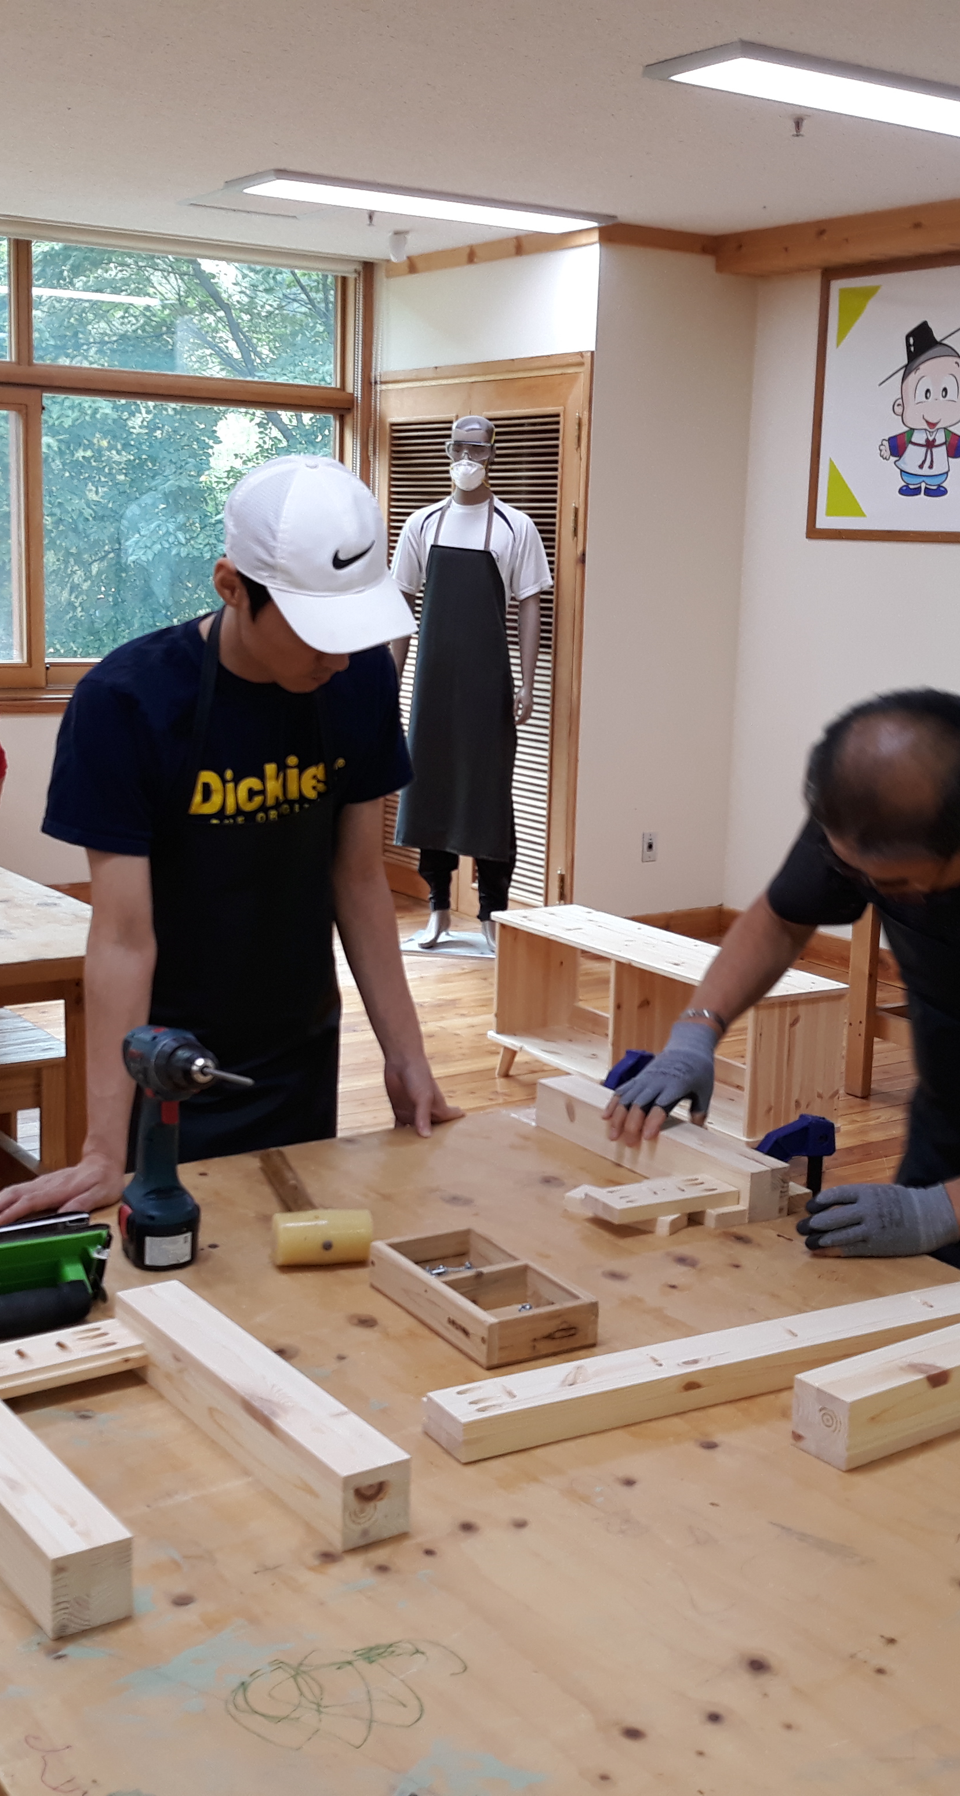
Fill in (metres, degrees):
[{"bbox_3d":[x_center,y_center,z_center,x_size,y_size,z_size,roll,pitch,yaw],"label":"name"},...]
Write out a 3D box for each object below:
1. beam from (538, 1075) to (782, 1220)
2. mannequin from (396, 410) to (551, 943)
[{"bbox_3d":[0.215,0.304,2.299,0.060,0.061,0.403,-6,14,-35],"label":"beam"},{"bbox_3d":[-0.039,-0.759,6.612,0.530,1.841,0.330,7,13,27],"label":"mannequin"}]

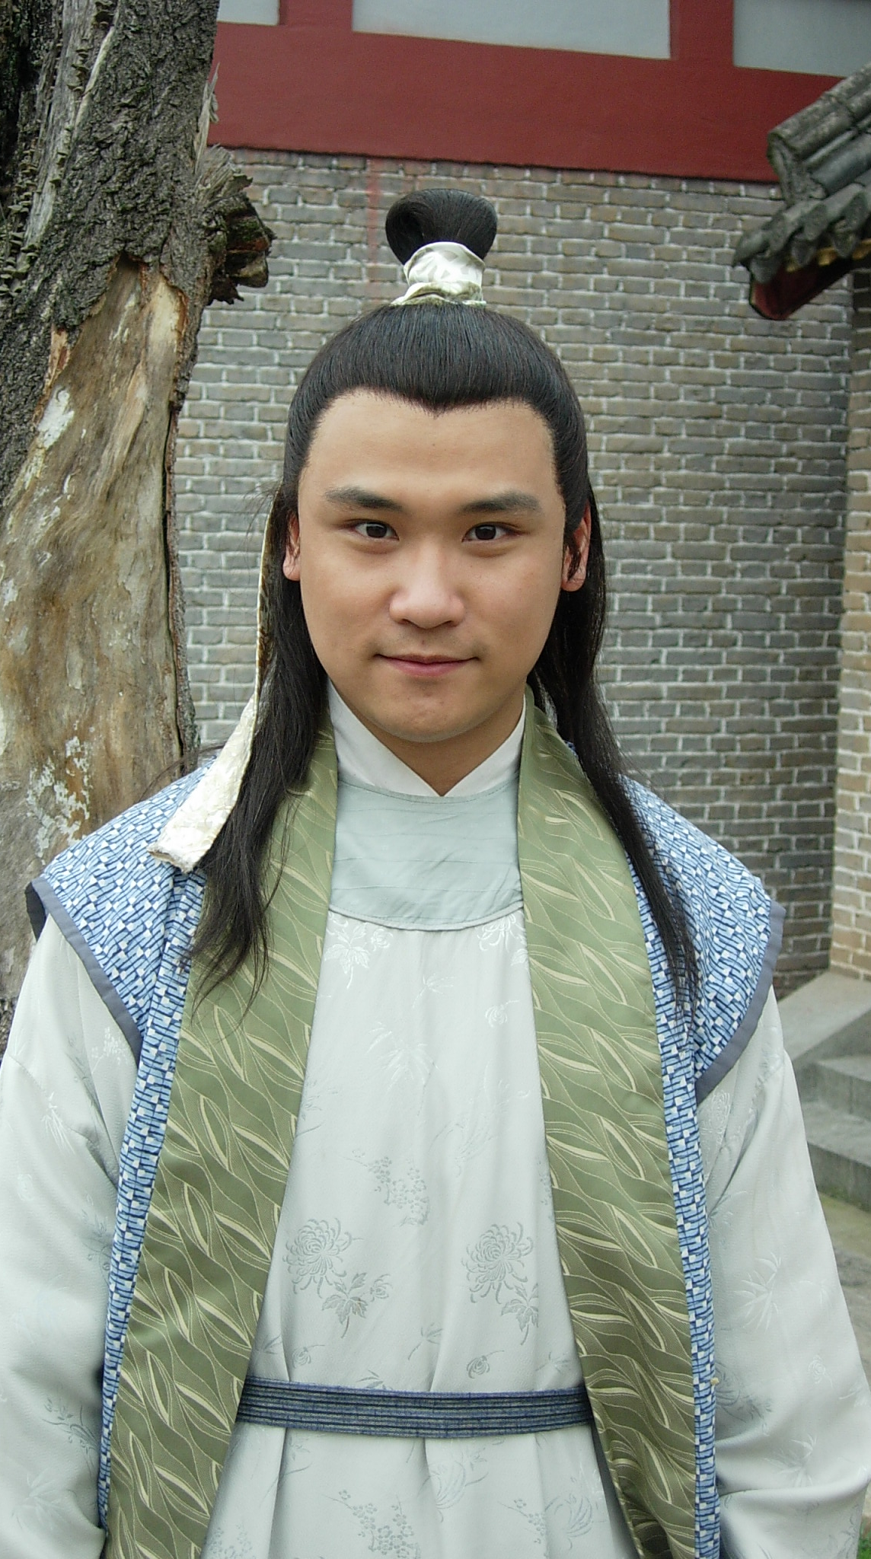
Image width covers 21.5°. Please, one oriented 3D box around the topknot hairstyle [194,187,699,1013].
[{"bbox_3d":[0.006,-0.112,1.415,0.305,0.490,0.230,0,6,3],"label":"topknot hairstyle"}]

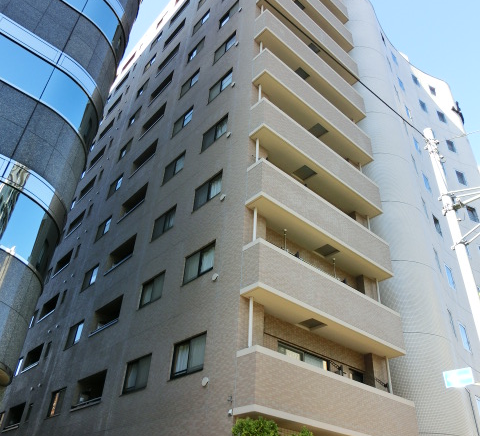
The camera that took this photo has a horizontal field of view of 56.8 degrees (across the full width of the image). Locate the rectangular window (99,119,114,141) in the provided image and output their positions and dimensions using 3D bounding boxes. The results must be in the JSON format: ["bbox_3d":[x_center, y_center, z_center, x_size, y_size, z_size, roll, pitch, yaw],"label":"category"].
[{"bbox_3d":[-9.958,-6.675,33.446,0.200,1.050,2.390,29,-43,-31],"label":"rectangular window"}]

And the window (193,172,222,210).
[{"bbox_3d":[-1.129,-0.916,15.568,0.150,1.030,1.530,29,-44,-30],"label":"window"}]

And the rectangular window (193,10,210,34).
[{"bbox_3d":[-2.244,-11.488,26.043,0.150,1.016,1.508,29,-44,-30],"label":"rectangular window"}]

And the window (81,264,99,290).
[{"bbox_3d":[-7.160,2.880,21.277,0.150,1.005,1.497,29,-43,-31],"label":"window"}]

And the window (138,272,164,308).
[{"bbox_3d":[-3.042,2.540,15.471,0.150,1.004,1.543,29,-43,-31],"label":"window"}]

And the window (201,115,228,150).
[{"bbox_3d":[-0.955,-3.225,17.100,0.150,1.004,1.543,29,-43,-31],"label":"window"}]

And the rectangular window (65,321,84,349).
[{"bbox_3d":[-7.307,5.219,19.587,0.150,1.005,1.497,29,-43,-31],"label":"rectangular window"}]

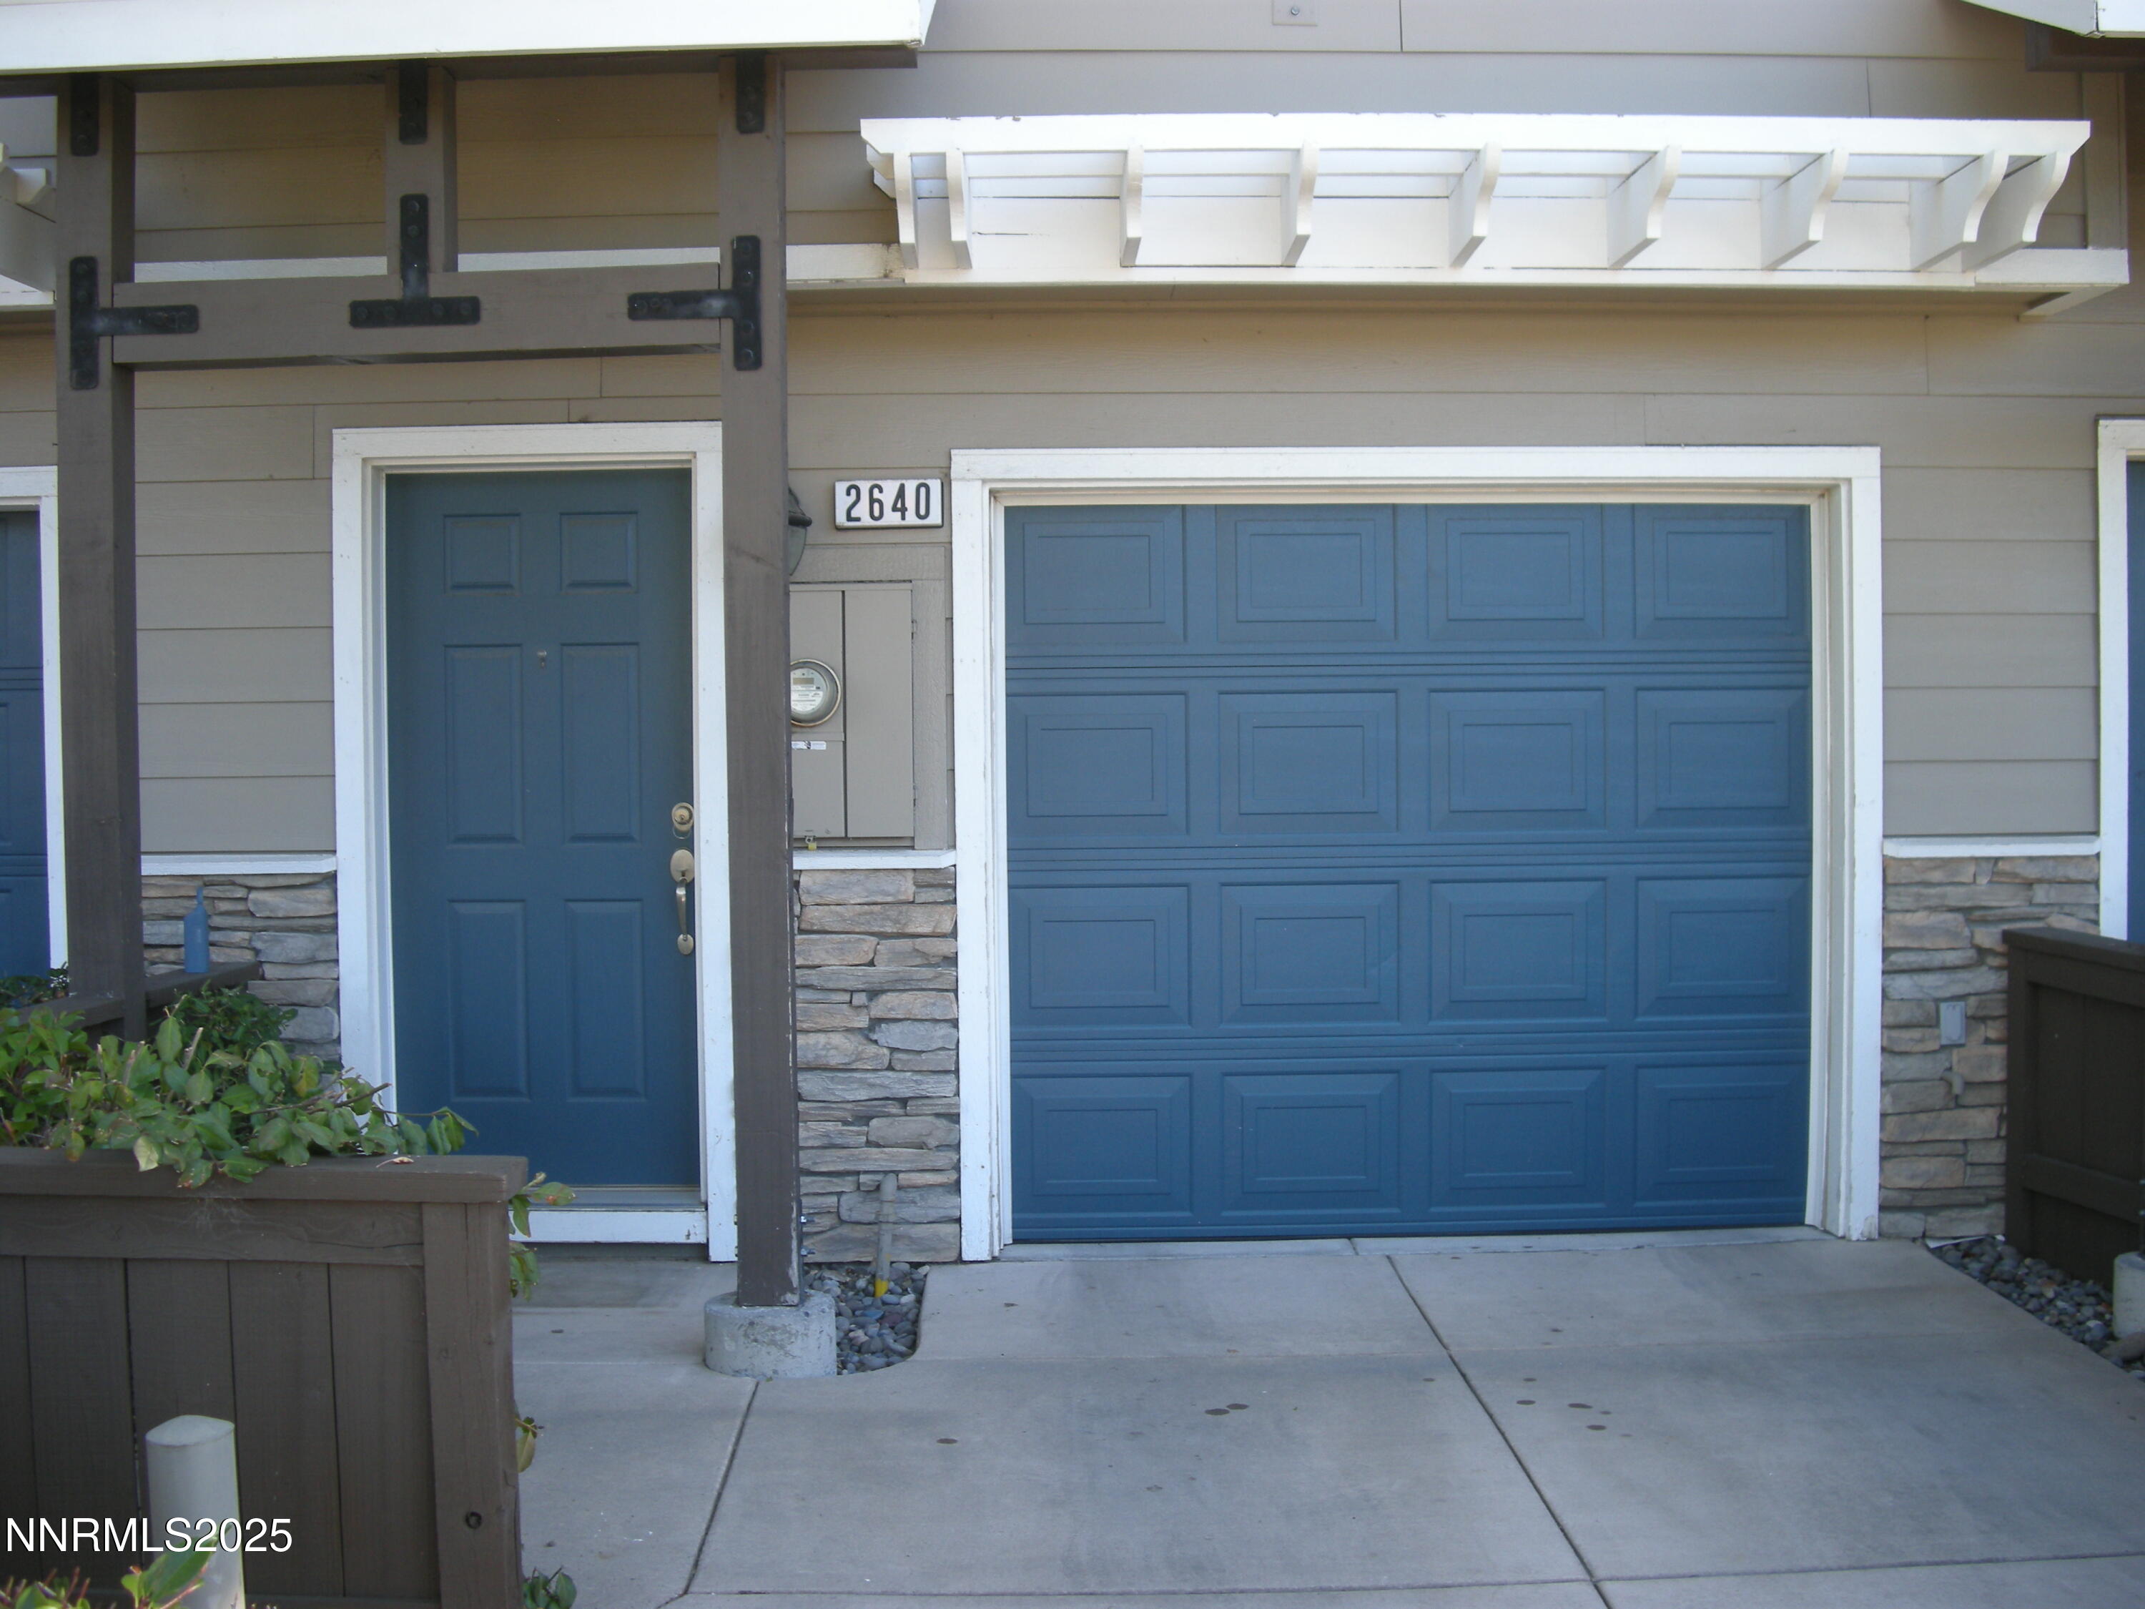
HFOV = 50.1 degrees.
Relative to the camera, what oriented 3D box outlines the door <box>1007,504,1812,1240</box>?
[{"bbox_3d":[0.960,0.189,6.582,2.320,2.110,0.050,-1,2,-2],"label":"door"}]

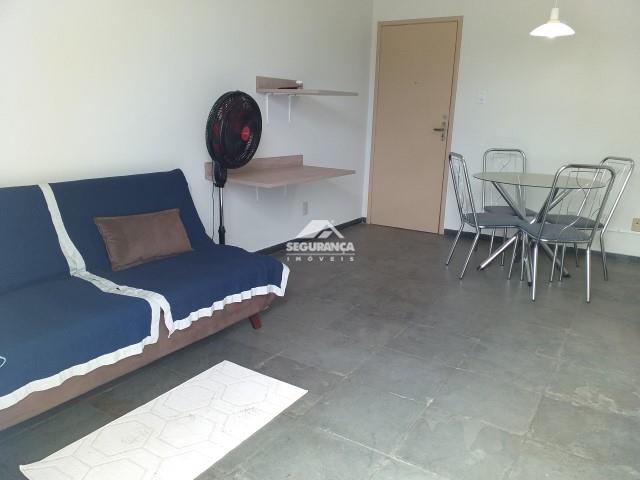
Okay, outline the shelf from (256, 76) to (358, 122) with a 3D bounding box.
[{"bbox_3d":[-0.087,-1.135,3.923,0.571,0.347,0.650,10,16,32],"label":"shelf"}]

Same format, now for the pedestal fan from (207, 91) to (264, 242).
[{"bbox_3d":[-0.641,-0.301,3.140,0.426,1.288,0.482,10,16,32],"label":"pedestal fan"}]

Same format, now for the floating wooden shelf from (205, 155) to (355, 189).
[{"bbox_3d":[-0.244,-0.563,3.816,0.594,0.125,1.232,10,16,32],"label":"floating wooden shelf"}]

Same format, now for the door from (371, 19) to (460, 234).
[{"bbox_3d":[0.970,-1.170,5.070,0.907,2.134,0.073,10,16,32],"label":"door"}]

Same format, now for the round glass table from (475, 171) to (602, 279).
[{"bbox_3d":[1.621,-0.099,3.707,0.918,0.741,0.918,10,16,32],"label":"round glass table"}]

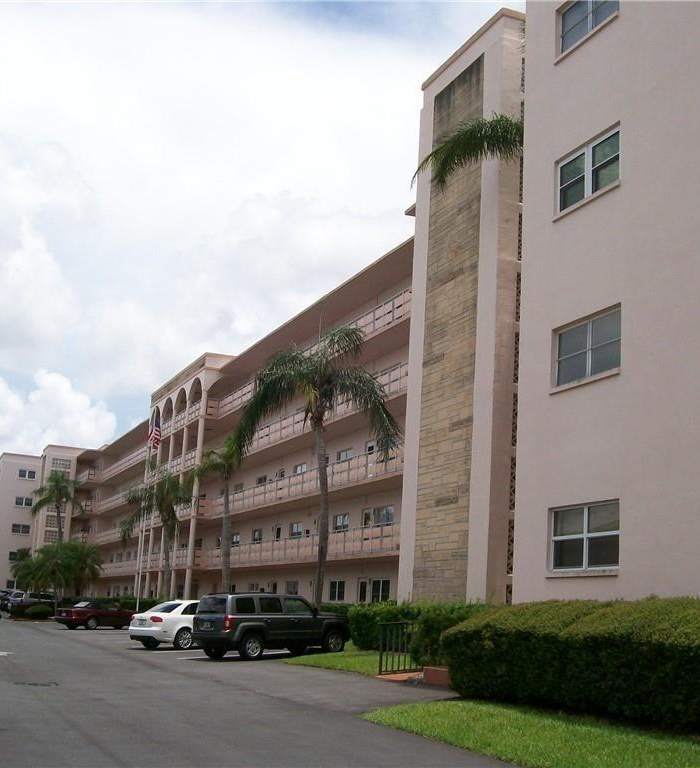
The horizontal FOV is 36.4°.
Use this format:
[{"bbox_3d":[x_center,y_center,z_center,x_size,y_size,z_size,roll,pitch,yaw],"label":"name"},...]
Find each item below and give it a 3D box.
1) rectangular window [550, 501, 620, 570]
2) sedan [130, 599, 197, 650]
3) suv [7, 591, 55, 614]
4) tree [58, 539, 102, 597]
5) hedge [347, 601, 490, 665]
[{"bbox_3d":[3.292,2.154,14.995,0.120,0.900,1.580,8,-14,-22],"label":"rectangular window"},{"bbox_3d":[-4.850,7.780,34.258,1.780,1.430,4.580,-9,-17,42],"label":"sedan"},{"bbox_3d":[-23.036,16.026,78.000,1.850,1.700,4.600,-8,-17,41],"label":"suv"},{"bbox_3d":[-16.190,11.807,63.773,2.900,4.900,2.900,8,-14,-22],"label":"tree"},{"bbox_3d":[1.833,6.940,29.800,1.500,1.420,6.300,9,-14,-24],"label":"hedge"}]

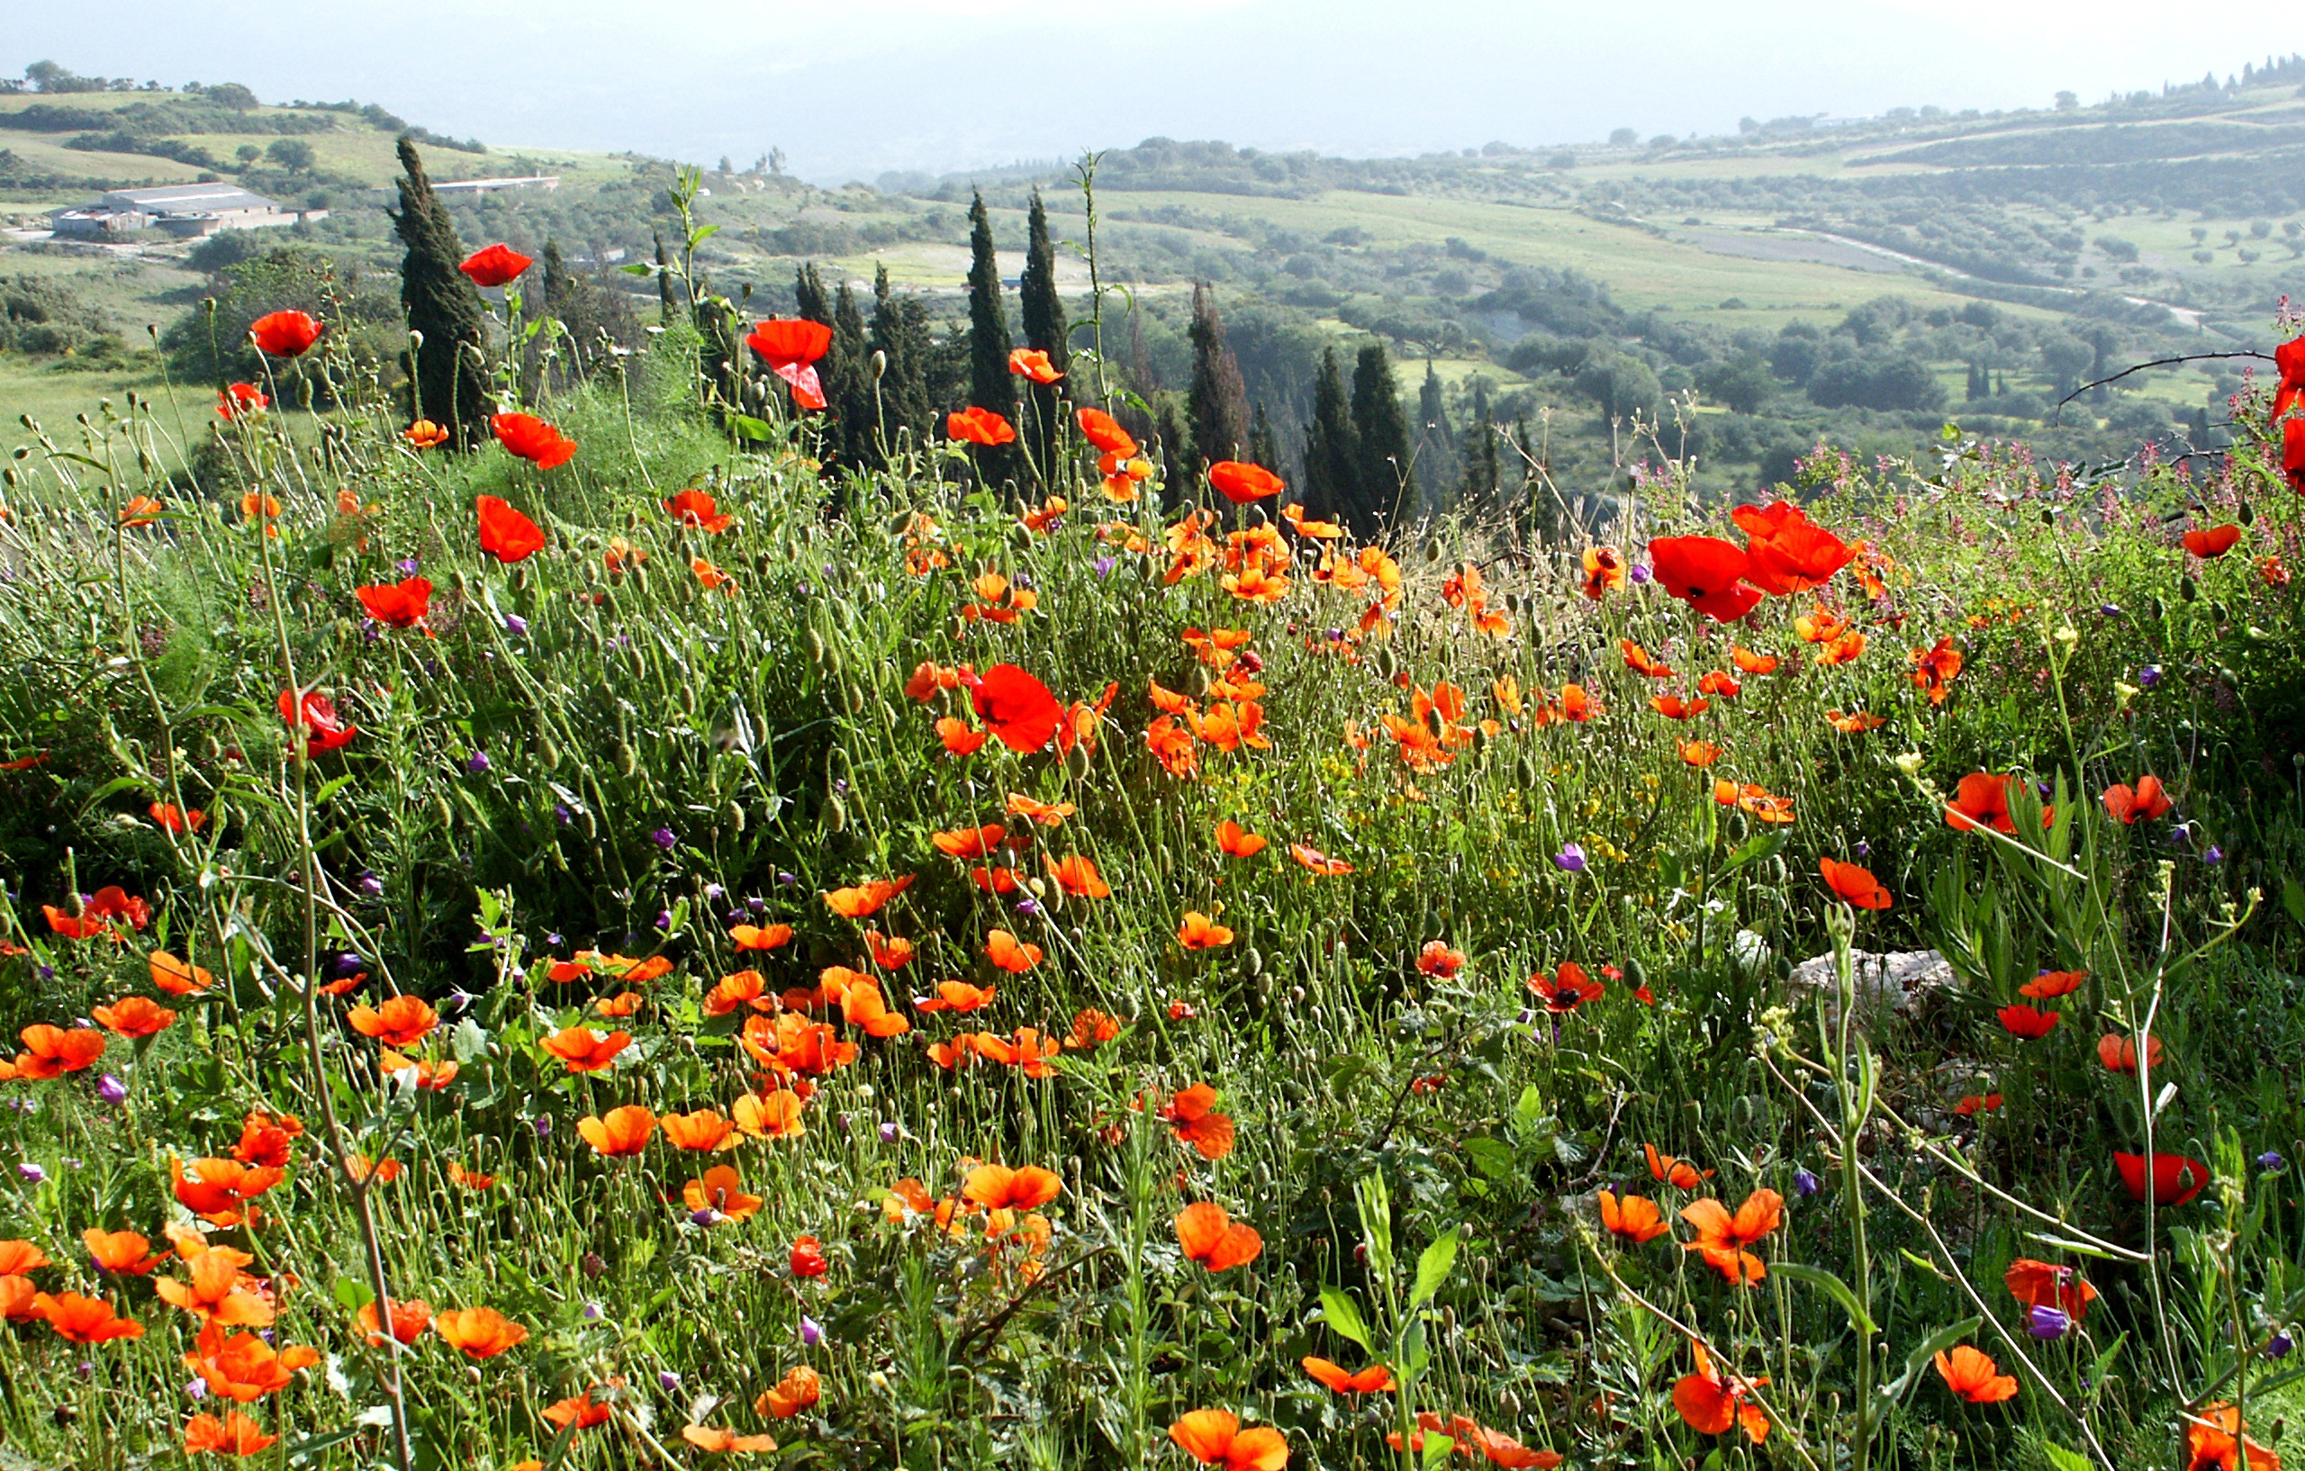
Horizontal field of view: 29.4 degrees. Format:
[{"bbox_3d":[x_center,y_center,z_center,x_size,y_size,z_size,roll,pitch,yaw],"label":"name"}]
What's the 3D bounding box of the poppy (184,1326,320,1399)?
[{"bbox_3d":[-0.553,0.387,2.700,0.076,0.034,0.068,0,8,0],"label":"poppy"}]

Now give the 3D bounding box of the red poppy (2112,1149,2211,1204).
[{"bbox_3d":[0.736,0.322,3.200,0.069,0.034,0.064,0,9,0],"label":"red poppy"}]

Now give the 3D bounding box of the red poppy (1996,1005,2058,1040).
[{"bbox_3d":[0.746,0.244,3.750,0.052,0.024,0.050,0,9,0],"label":"red poppy"}]

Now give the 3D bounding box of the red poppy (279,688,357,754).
[{"bbox_3d":[-0.712,-0.012,3.750,0.067,0.045,0.063,16,21,0],"label":"red poppy"}]

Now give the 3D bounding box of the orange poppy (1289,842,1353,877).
[{"bbox_3d":[0.156,0.114,4.050,0.058,0.020,0.053,23,18,0],"label":"orange poppy"}]

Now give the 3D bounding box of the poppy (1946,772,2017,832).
[{"bbox_3d":[0.778,0.063,4.100,0.076,0.040,0.070,0,27,0],"label":"poppy"}]

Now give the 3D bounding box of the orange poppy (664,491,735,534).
[{"bbox_3d":[-0.422,-0.207,4.100,0.065,0.036,0.060,0,8,0],"label":"orange poppy"}]

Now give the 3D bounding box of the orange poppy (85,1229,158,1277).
[{"bbox_3d":[-0.728,0.365,3.100,0.052,0.028,0.050,0,9,0],"label":"orange poppy"}]

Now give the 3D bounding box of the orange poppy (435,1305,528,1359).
[{"bbox_3d":[-0.434,0.387,2.850,0.060,0.028,0.058,0,7,0],"label":"orange poppy"}]

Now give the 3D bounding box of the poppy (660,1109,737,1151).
[{"bbox_3d":[-0.346,0.301,3.350,0.057,0.026,0.053,0,9,0],"label":"poppy"}]

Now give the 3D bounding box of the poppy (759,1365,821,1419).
[{"bbox_3d":[-0.214,0.388,2.600,0.037,0.027,0.035,8,13,-1],"label":"poppy"}]

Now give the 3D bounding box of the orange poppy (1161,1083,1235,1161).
[{"bbox_3d":[0.032,0.273,3.100,0.045,0.052,0.050,4,9,26],"label":"orange poppy"}]

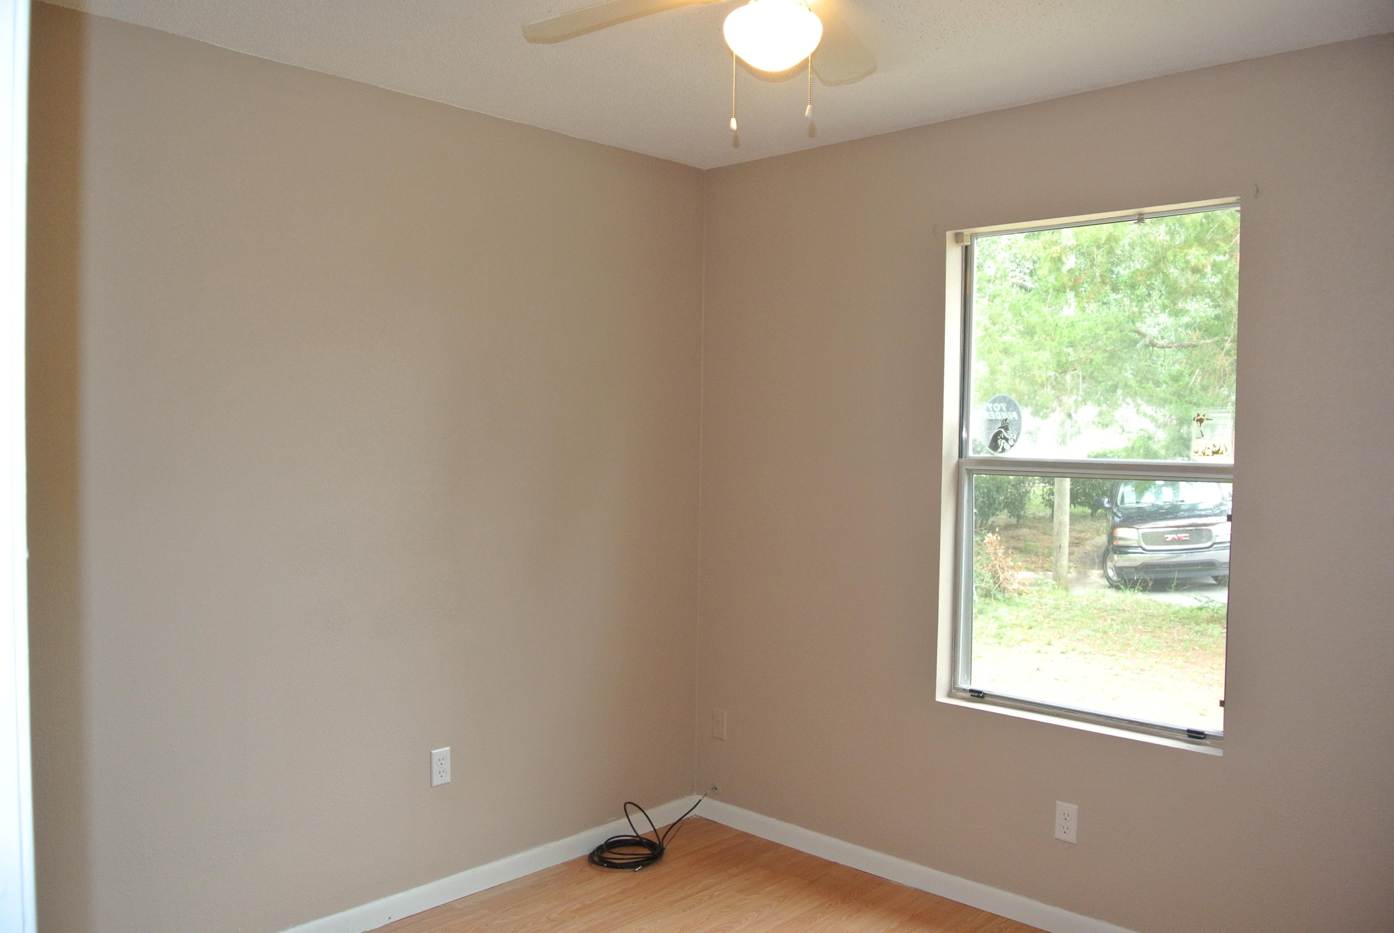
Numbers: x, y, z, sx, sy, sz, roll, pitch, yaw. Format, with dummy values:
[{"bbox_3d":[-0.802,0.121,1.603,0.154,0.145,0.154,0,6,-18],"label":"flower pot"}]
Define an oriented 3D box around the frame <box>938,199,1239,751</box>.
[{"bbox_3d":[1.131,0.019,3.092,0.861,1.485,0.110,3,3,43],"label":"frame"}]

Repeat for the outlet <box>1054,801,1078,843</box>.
[{"bbox_3d":[1.089,1.048,3.083,0.069,0.115,0.010,3,3,43],"label":"outlet"}]

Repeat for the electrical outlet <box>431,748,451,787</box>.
[{"bbox_3d":[-0.795,0.934,3.248,0.010,0.115,0.069,3,3,43],"label":"electrical outlet"}]

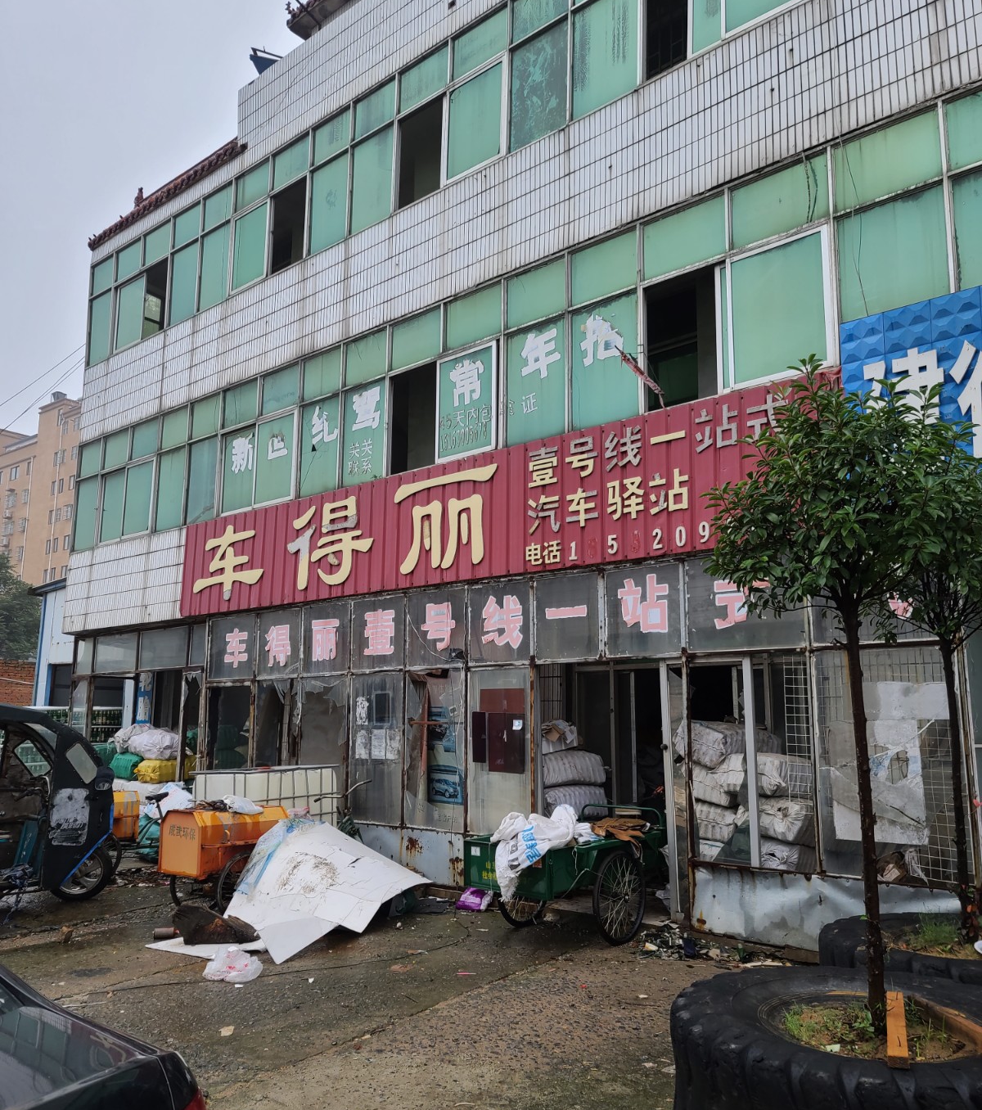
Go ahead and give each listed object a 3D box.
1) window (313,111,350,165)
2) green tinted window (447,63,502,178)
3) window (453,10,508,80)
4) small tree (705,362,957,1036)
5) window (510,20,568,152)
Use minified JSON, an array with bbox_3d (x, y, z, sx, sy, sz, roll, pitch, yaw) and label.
[{"bbox_3d":[-1.929,-5.072,11.539,0.675,0.447,0.080,-8,-14,41],"label":"window"},{"bbox_3d":[-0.194,-4.838,10.559,0.825,1.038,0.080,-8,-13,41],"label":"green tinted window"},{"bbox_3d":[-0.128,-5.747,10.662,0.837,0.458,0.080,-8,-13,41],"label":"window"},{"bbox_3d":[1.244,0.455,3.423,0.878,2.381,0.878,0,-10,0],"label":"small tree"},{"bbox_3d":[0.478,-4.570,9.265,0.723,1.091,0.080,-8,-14,41],"label":"window"}]

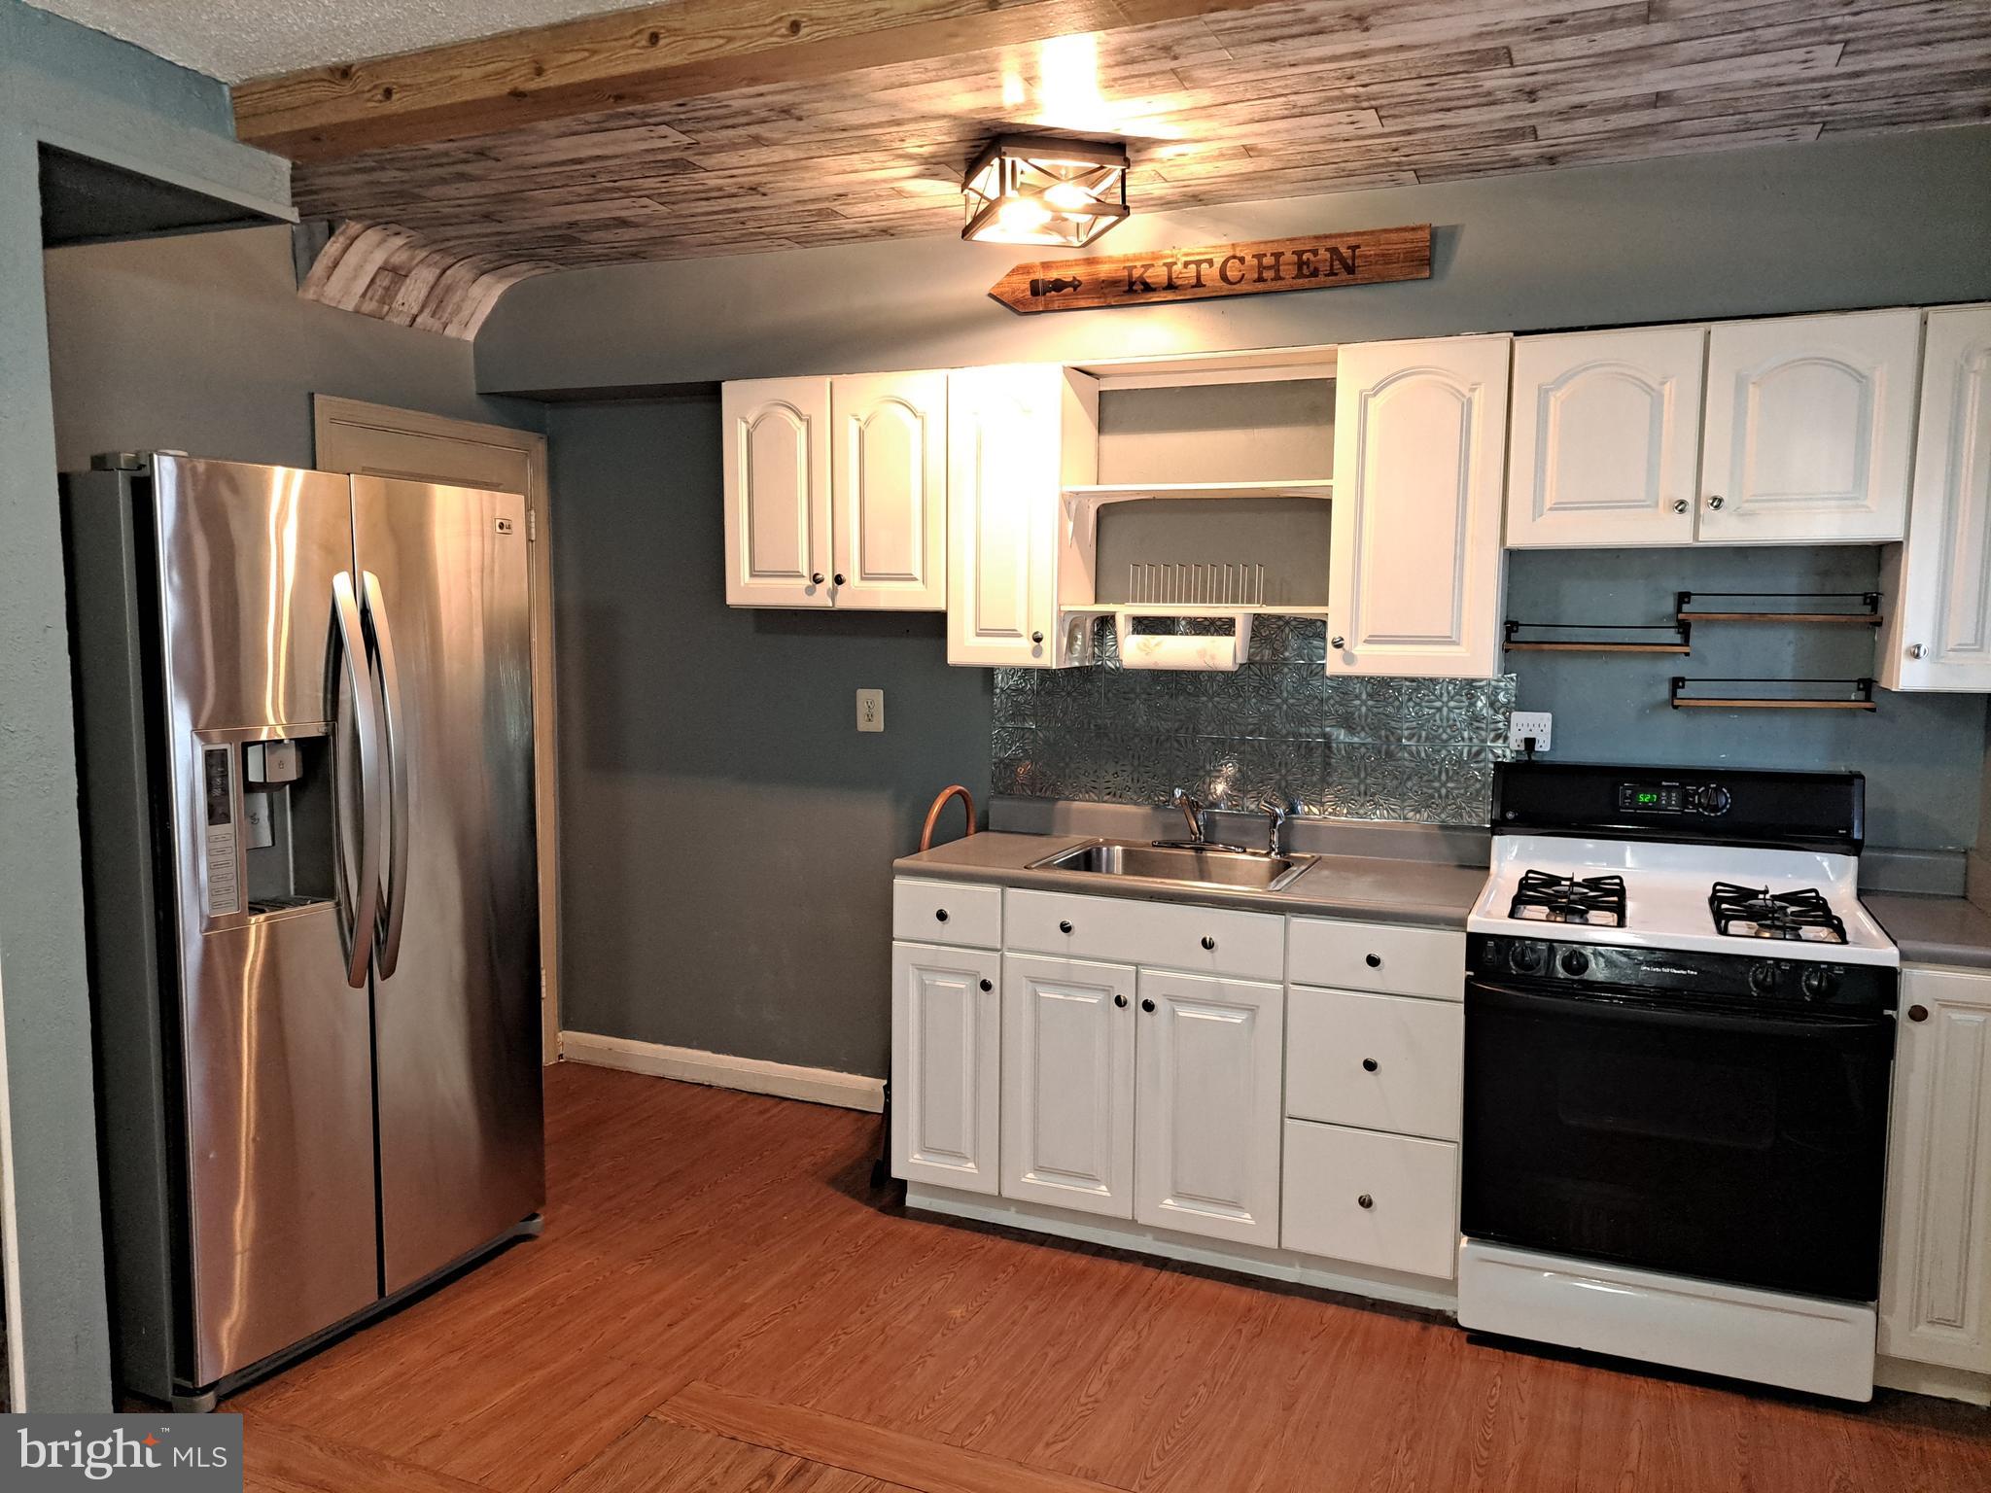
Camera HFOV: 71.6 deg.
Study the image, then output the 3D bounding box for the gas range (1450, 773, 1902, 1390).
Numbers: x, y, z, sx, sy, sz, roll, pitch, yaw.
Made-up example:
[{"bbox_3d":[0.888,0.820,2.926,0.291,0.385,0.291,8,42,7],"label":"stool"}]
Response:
[{"bbox_3d":[1.459,0.665,3.029,0.760,1.184,0.671,3,6,23],"label":"gas range"}]

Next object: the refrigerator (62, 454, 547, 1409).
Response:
[{"bbox_3d":[-1.625,0.333,3.084,0.850,1.800,0.895,3,6,25],"label":"refrigerator"}]

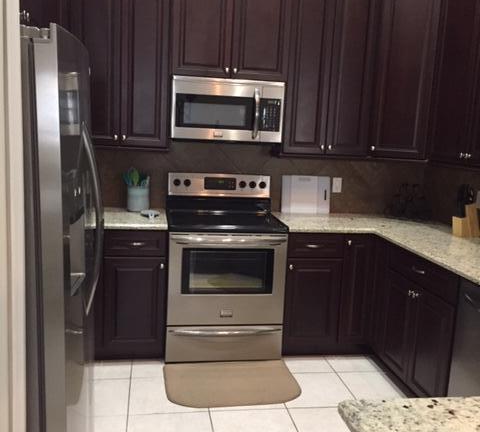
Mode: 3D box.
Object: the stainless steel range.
[{"bbox_3d":[-0.123,0.333,3.721,0.757,1.190,0.695,1,9,-9],"label":"stainless steel range"}]

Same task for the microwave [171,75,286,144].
[{"bbox_3d":[-0.099,-0.726,3.720,0.755,0.409,0.405,1,9,-9],"label":"microwave"}]

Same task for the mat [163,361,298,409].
[{"bbox_3d":[-0.048,1.004,3.224,0.805,0.020,0.577,1,9,-9],"label":"mat"}]

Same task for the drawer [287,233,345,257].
[{"bbox_3d":[0.468,0.167,3.750,0.390,0.163,0.485,1,9,-9],"label":"drawer"}]

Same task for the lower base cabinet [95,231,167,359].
[{"bbox_3d":[-0.739,0.463,3.689,0.452,0.884,0.630,1,9,-9],"label":"lower base cabinet"}]

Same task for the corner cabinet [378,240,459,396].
[{"bbox_3d":[1.270,0.649,3.089,0.620,0.884,0.880,1,9,-9],"label":"corner cabinet"}]

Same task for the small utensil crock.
[{"bbox_3d":[-0.722,-0.123,3.834,0.156,0.173,0.156,1,9,-9],"label":"small utensil crock"}]

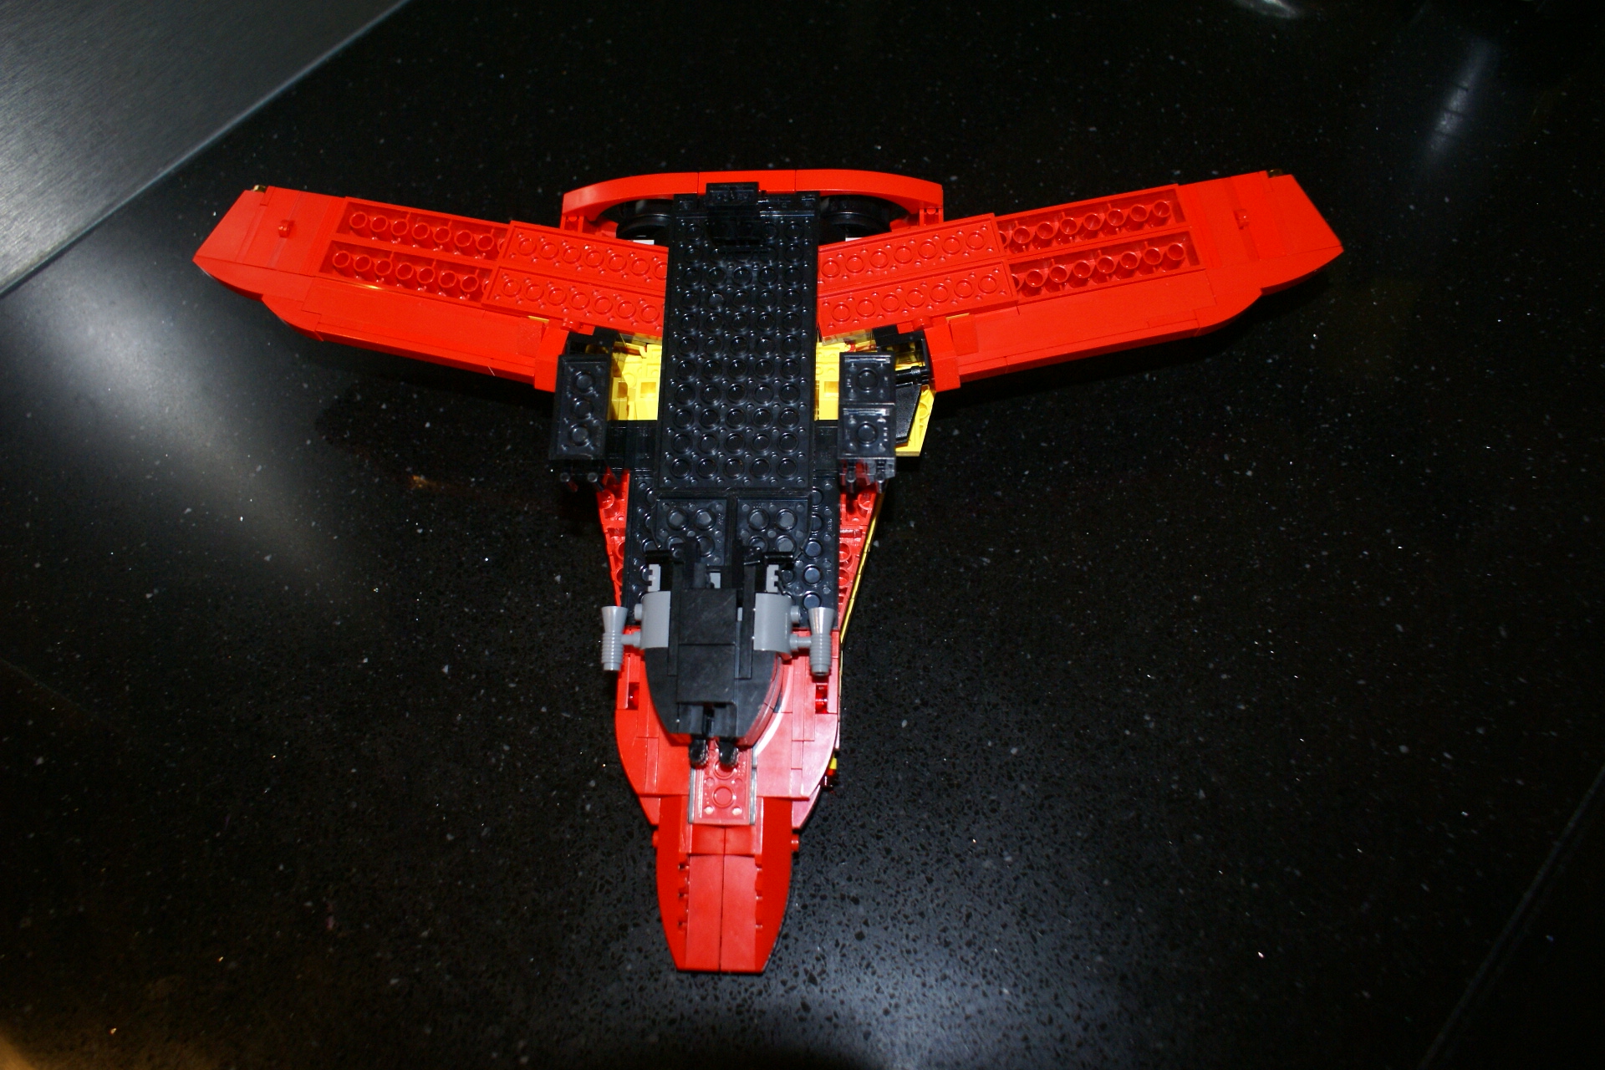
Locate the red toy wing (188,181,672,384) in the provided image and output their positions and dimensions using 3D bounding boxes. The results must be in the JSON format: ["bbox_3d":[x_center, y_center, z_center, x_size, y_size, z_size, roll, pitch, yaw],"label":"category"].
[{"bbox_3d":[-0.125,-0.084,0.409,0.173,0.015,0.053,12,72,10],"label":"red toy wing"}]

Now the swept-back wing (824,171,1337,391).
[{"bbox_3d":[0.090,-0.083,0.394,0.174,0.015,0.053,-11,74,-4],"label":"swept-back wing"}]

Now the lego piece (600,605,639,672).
[{"bbox_3d":[-0.051,0.029,0.338,0.011,0.007,0.019,0,73,4],"label":"lego piece"}]

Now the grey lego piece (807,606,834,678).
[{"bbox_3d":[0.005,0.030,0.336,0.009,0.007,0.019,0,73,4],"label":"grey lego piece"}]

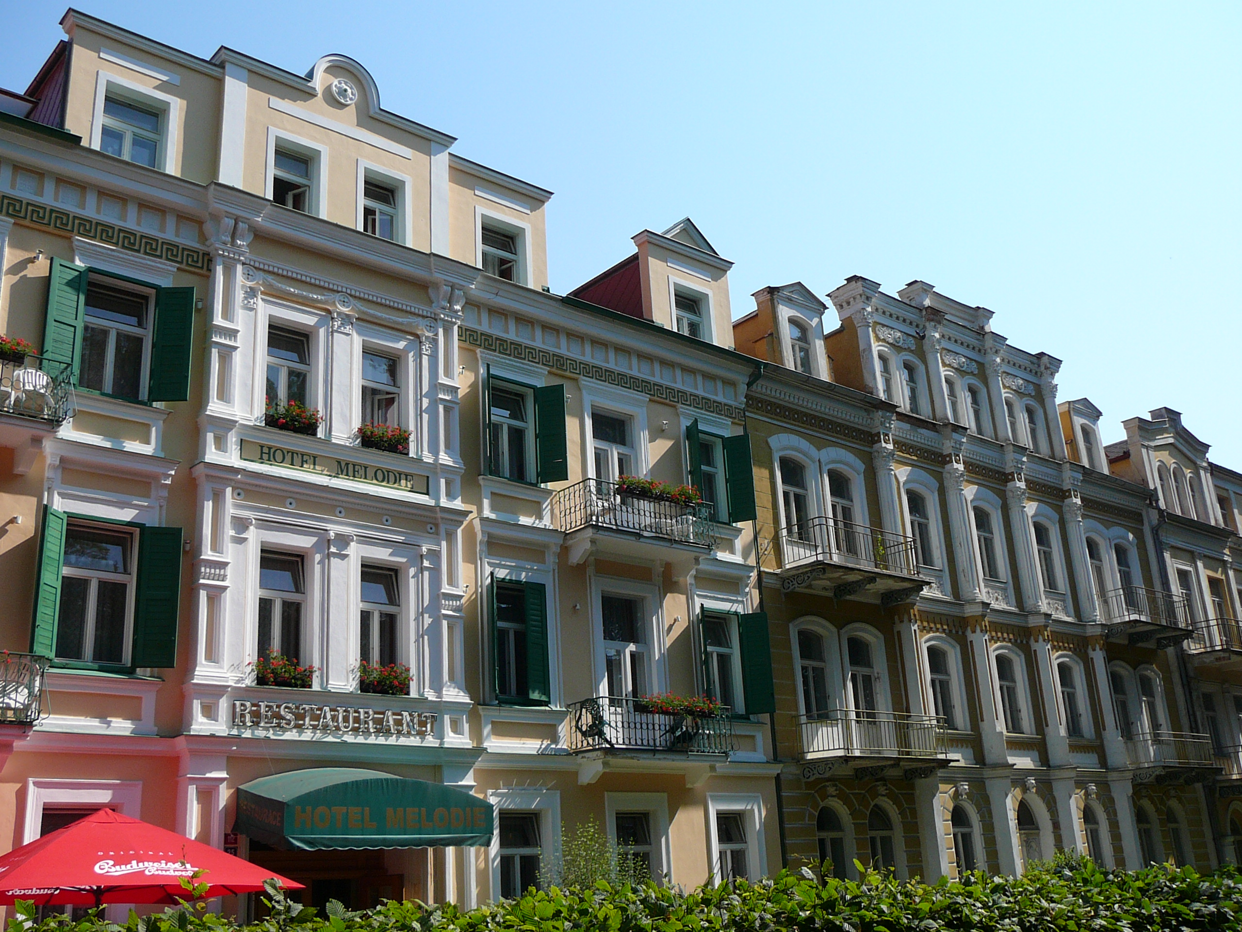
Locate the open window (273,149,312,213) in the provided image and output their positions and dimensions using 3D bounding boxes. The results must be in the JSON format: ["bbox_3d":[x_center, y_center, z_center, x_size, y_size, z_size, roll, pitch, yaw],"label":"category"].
[{"bbox_3d":[-5.726,-4.858,21.899,0.780,1.340,0.200,13,-25,-39],"label":"open window"}]

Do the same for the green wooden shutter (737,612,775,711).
[{"bbox_3d":[2.787,4.027,25.733,0.579,2.053,0.050,-6,-19,8],"label":"green wooden shutter"}]

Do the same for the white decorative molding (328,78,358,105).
[{"bbox_3d":[-5.440,-7.358,24.720,0.566,0.566,0.100,13,-25,-38],"label":"white decorative molding"}]

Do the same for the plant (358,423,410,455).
[{"bbox_3d":[-4.263,-0.471,22.718,0.950,0.420,0.320,13,-25,-38],"label":"plant"}]

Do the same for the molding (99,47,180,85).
[{"bbox_3d":[-7.835,-6.526,20.518,1.310,0.180,0.070,13,-25,-39],"label":"molding"}]

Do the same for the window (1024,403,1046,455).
[{"bbox_3d":[12.203,-1.044,37.215,0.729,1.650,0.200,13,-25,-39],"label":"window"}]

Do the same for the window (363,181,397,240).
[{"bbox_3d":[-4.773,-4.975,24.778,0.860,1.250,0.120,13,-25,-38],"label":"window"}]

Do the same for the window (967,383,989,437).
[{"bbox_3d":[10.514,-1.586,37.267,0.780,1.660,0.200,13,-25,-39],"label":"window"}]

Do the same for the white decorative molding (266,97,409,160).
[{"bbox_3d":[-5.417,-6.501,24.415,3.070,0.194,0.070,13,-25,-38],"label":"white decorative molding"}]

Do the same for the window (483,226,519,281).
[{"bbox_3d":[-2.401,-4.059,24.835,0.950,1.320,0.200,13,-25,-39],"label":"window"}]

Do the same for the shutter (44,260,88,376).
[{"bbox_3d":[-8.681,-2.251,19.613,0.050,2.090,0.573,-20,-25,39],"label":"shutter"}]

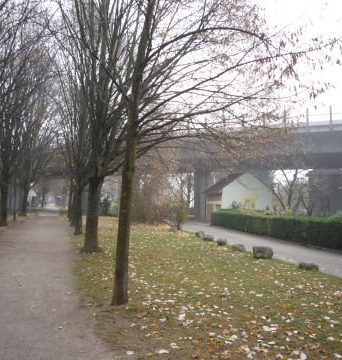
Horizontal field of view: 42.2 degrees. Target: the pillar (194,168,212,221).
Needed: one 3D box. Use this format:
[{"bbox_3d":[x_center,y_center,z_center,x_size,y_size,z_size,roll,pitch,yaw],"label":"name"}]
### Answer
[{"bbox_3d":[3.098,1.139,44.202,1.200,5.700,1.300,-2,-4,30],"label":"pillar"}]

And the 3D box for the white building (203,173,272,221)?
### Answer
[{"bbox_3d":[5.290,1.517,34.984,4.170,3.970,4.740,1,-3,-10],"label":"white building"}]

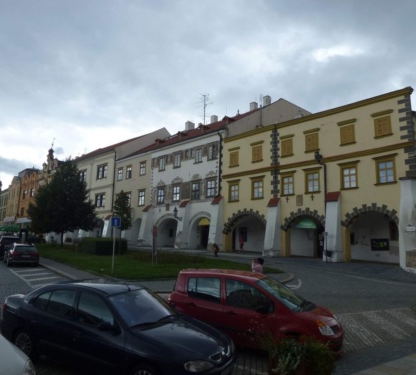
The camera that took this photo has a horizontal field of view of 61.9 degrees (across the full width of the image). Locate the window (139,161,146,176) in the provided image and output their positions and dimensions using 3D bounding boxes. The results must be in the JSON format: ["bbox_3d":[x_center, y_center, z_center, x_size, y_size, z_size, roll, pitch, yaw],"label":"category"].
[{"bbox_3d":[-8.497,-2.444,45.069,1.182,1.827,0.200,-9,-15,41],"label":"window"}]

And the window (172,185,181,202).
[{"bbox_3d":[-3.841,0.697,42.410,1.400,2.220,0.250,-9,-15,41],"label":"window"}]

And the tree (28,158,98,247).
[{"bbox_3d":[-16.421,1.638,39.359,7.298,10.095,7.298,1,-11,0],"label":"tree"}]

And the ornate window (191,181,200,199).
[{"bbox_3d":[-1.429,0.267,40.283,1.520,2.130,0.250,-9,-15,41],"label":"ornate window"}]

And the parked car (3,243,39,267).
[{"bbox_3d":[-13.103,4.709,24.435,1.840,1.450,4.750,6,-8,-34],"label":"parked car"}]

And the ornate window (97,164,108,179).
[{"bbox_3d":[-16.663,-2.527,54.760,3.140,2.370,0.250,-8,-14,40],"label":"ornate window"}]

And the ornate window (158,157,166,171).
[{"bbox_3d":[-5.918,-3.070,45.097,1.440,1.870,0.250,-9,-15,41],"label":"ornate window"}]

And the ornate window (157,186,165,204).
[{"bbox_3d":[-5.702,1.017,41.741,1.050,1.967,0.200,-9,-15,42],"label":"ornate window"}]

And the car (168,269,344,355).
[{"bbox_3d":[1.032,2.751,7.812,3.790,1.590,1.720,-3,-9,29],"label":"car"}]

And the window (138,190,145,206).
[{"bbox_3d":[-9.000,1.464,46.991,1.390,2.240,0.250,-9,-15,41],"label":"window"}]

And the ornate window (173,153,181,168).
[{"bbox_3d":[-3.897,-3.385,43.305,1.380,2.030,0.250,-9,-15,41],"label":"ornate window"}]

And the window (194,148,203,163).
[{"bbox_3d":[-1.107,-3.732,40.813,1.240,1.680,0.250,-9,-15,41],"label":"window"}]

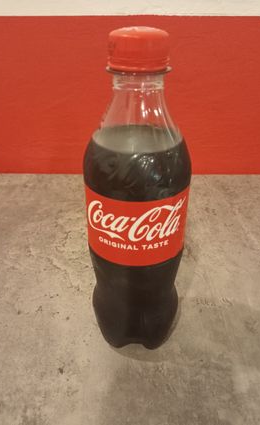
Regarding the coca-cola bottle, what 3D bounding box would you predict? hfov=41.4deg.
[{"bbox_3d":[0.005,0.000,0.218,0.062,0.207,0.062,1,30,2],"label":"coca-cola bottle"}]

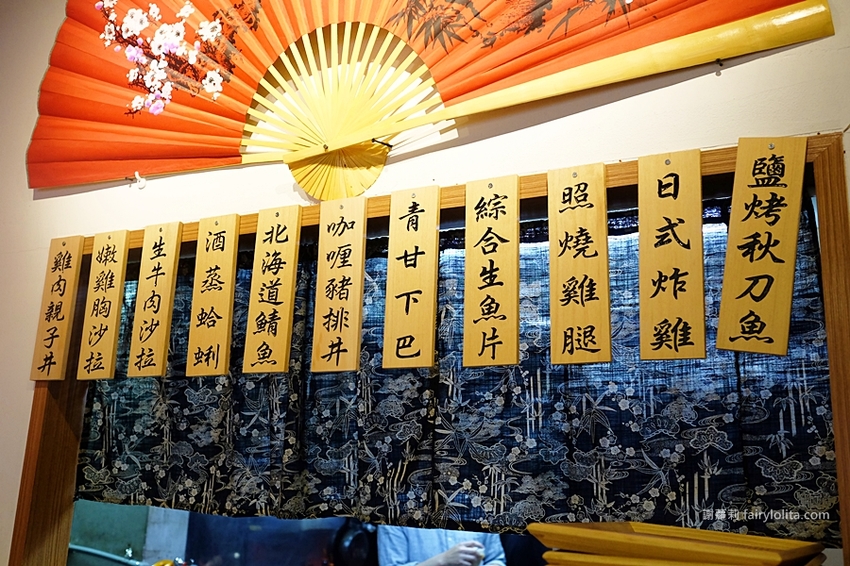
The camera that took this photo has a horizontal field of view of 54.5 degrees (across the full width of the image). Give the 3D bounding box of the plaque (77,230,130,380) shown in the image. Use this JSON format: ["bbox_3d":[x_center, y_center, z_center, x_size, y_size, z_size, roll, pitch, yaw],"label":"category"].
[{"bbox_3d":[-0.653,0.045,1.681,0.089,0.305,0.011,-5,-15,26],"label":"plaque"}]

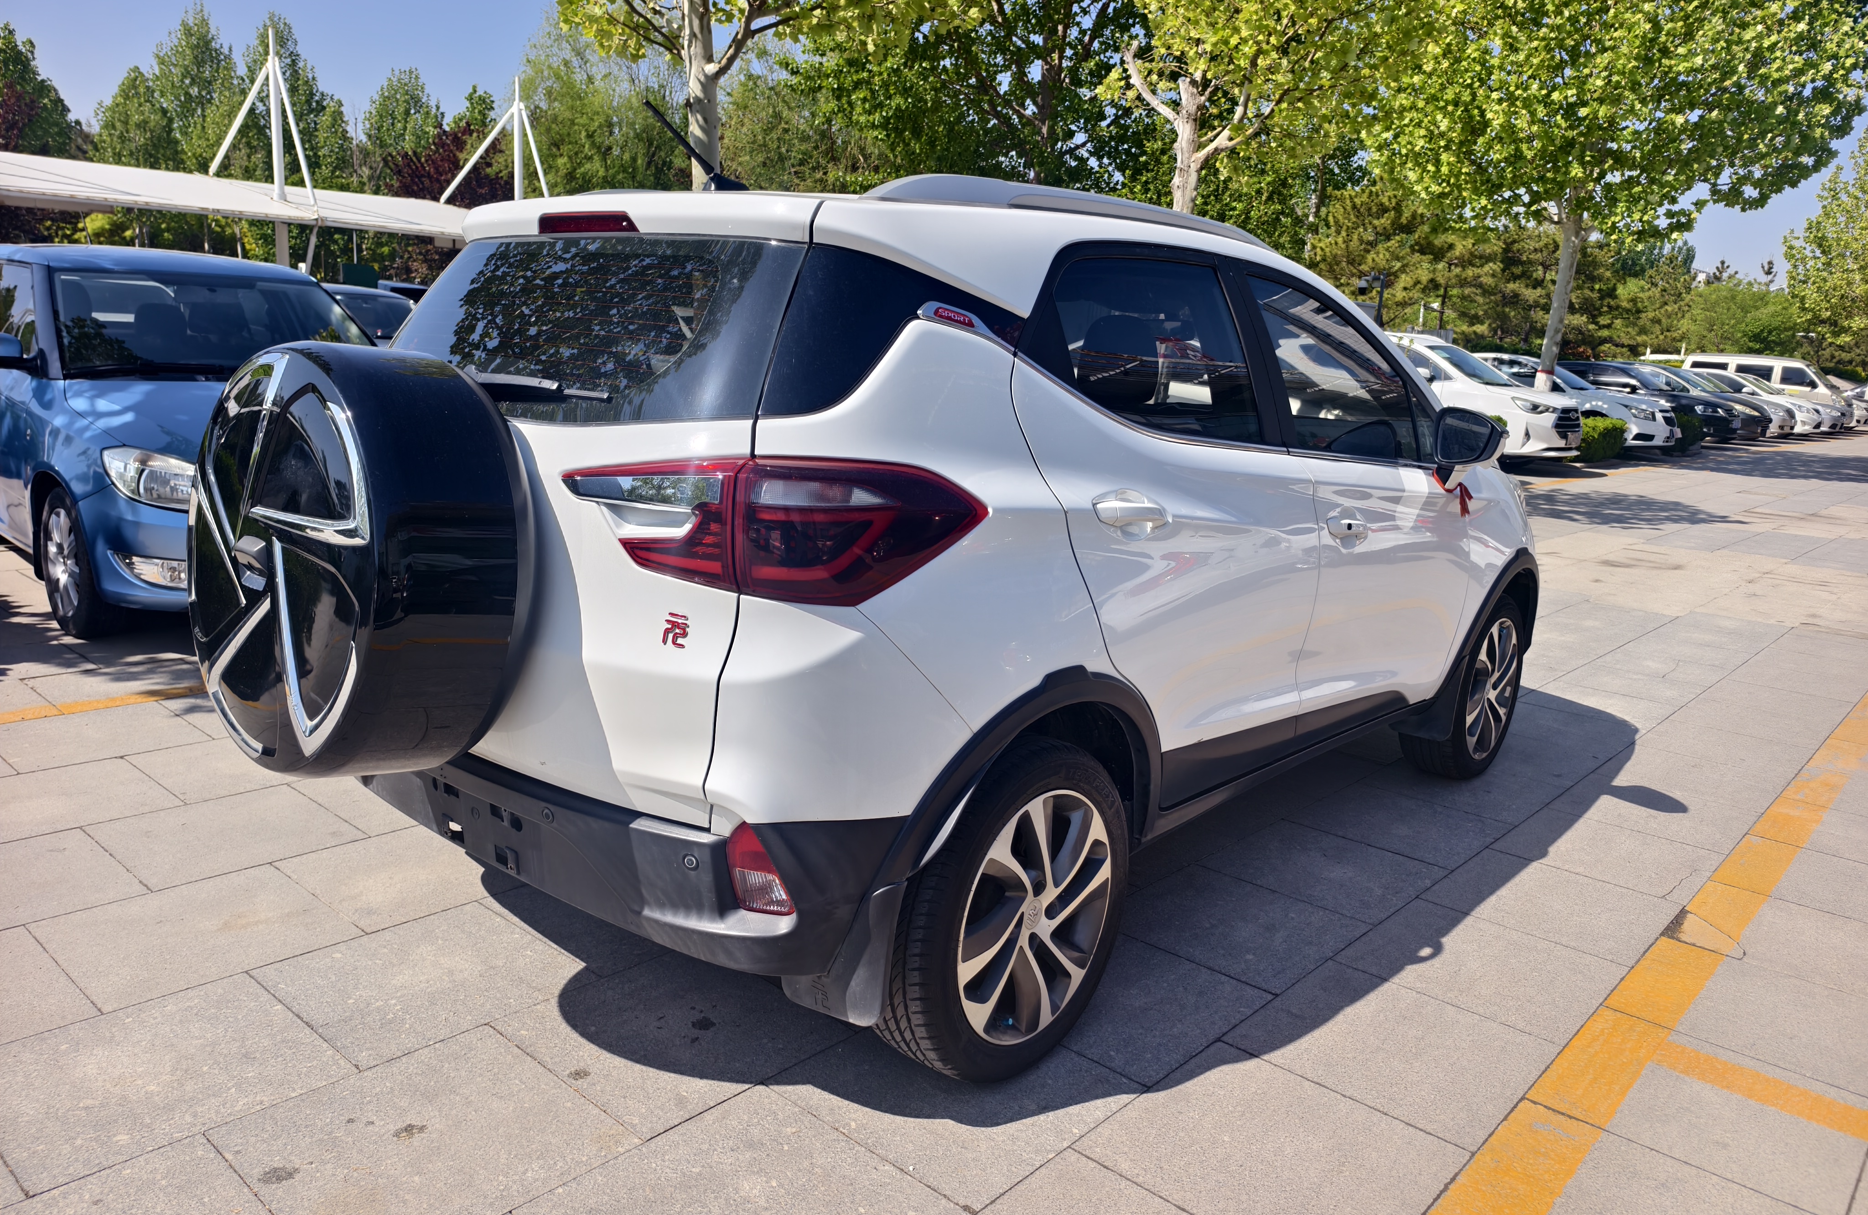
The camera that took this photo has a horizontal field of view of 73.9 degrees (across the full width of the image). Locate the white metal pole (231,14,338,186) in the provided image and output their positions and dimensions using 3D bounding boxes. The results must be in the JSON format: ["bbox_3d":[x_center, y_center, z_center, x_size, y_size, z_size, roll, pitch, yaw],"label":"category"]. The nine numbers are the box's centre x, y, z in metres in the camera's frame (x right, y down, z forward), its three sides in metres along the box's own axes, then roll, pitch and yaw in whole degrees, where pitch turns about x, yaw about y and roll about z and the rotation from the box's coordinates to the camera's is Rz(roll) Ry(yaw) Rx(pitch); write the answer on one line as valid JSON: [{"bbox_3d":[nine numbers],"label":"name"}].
[{"bbox_3d":[-10.735,-8.031,20.000,1.200,2.900,1.700,12,15,40],"label":"white metal pole"}]

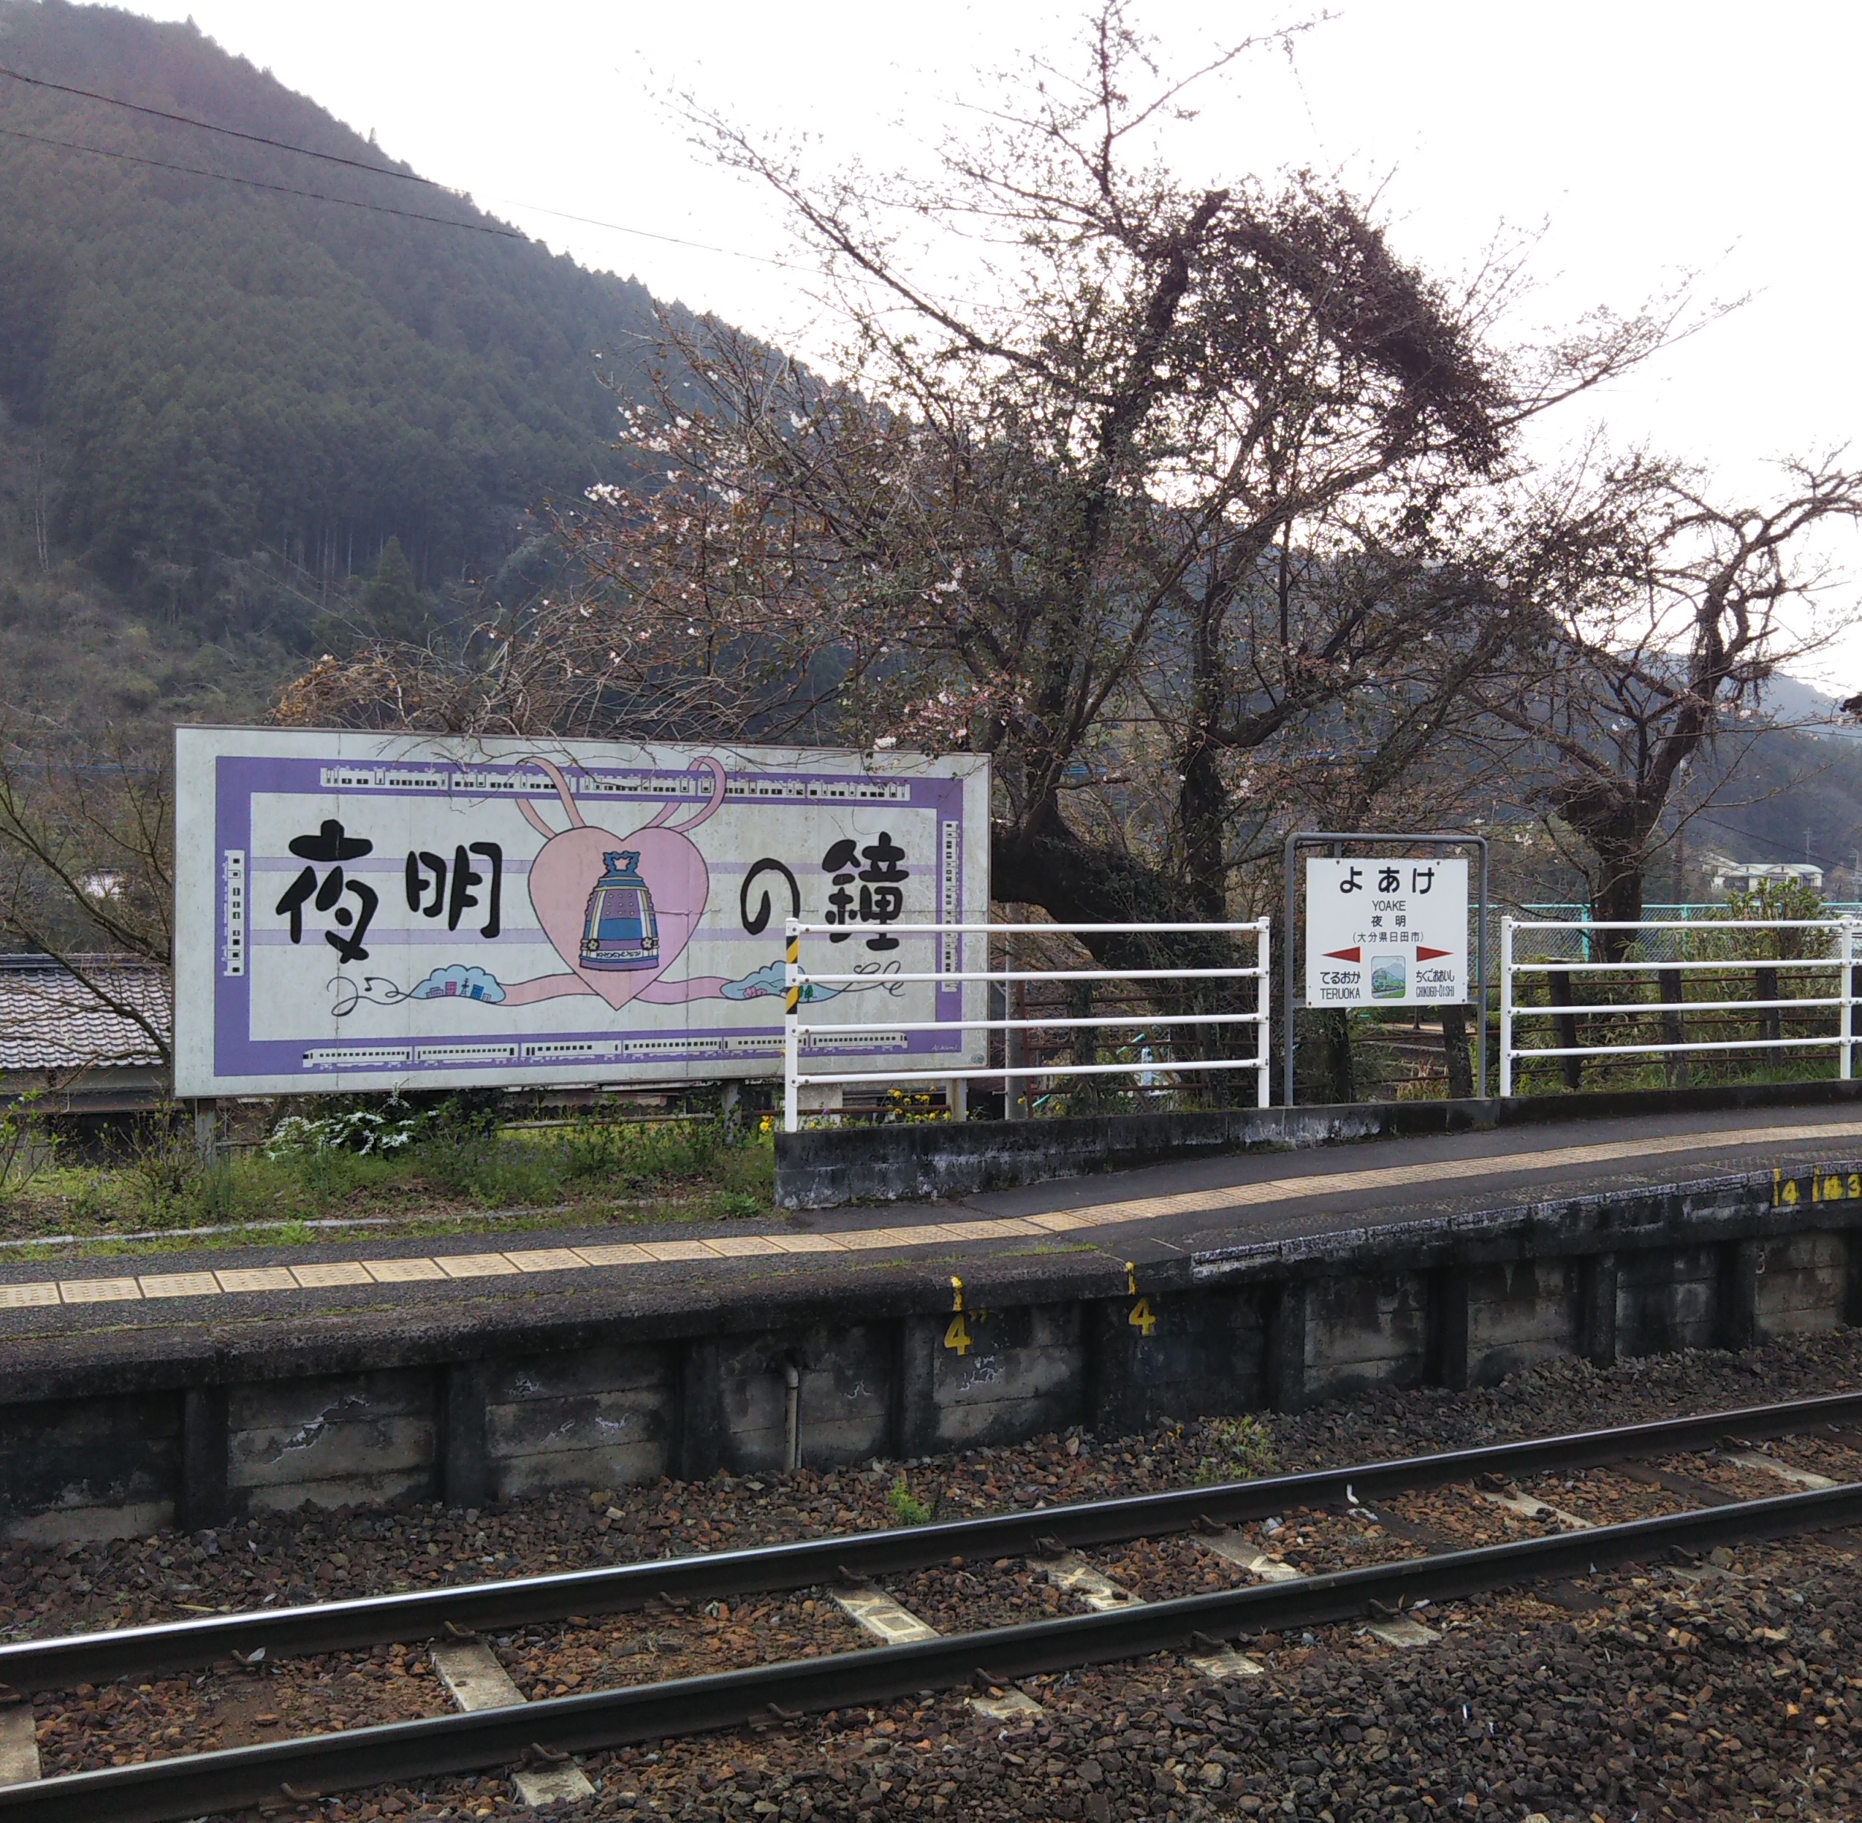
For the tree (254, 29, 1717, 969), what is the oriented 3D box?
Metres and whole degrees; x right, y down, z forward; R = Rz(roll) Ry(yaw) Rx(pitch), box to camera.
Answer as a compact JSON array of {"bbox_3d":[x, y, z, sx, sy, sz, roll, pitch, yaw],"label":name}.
[{"bbox_3d":[0.367,-2.400,14.300,9.500,7.600,6.800,0,1,0],"label":"tree"}]

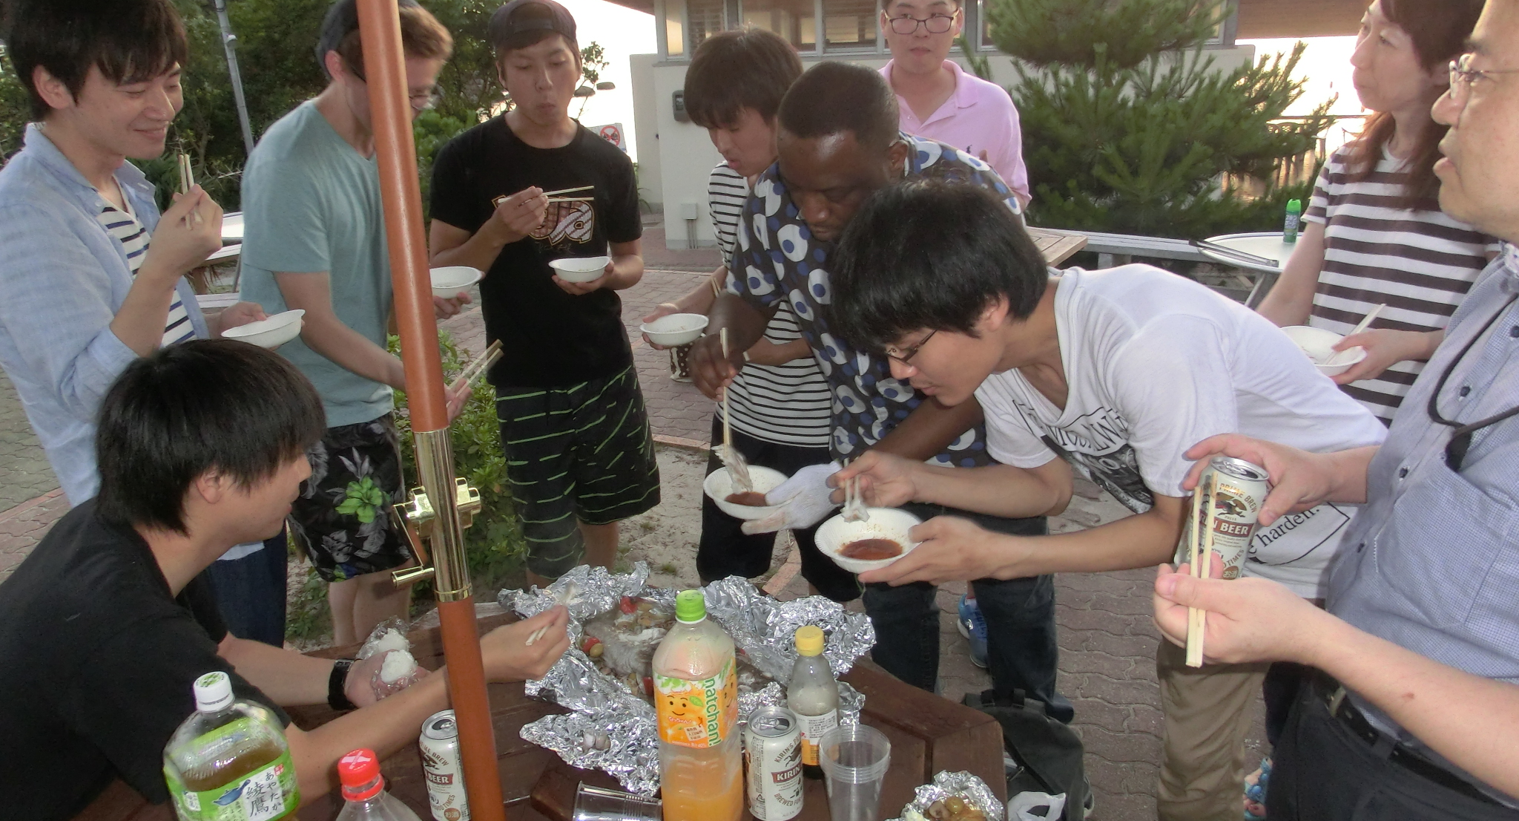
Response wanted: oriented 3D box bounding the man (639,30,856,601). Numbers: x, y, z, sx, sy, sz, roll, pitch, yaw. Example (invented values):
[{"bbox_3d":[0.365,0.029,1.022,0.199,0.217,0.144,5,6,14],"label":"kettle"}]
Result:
[{"bbox_3d":[0.059,0.051,2.152,0.500,1.600,0.450,6,20,23],"label":"man"}]

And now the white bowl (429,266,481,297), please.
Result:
[{"bbox_3d":[-0.631,-0.262,2.151,0.128,0.042,0.128,-2,19,1],"label":"white bowl"}]

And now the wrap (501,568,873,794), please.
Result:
[{"bbox_3d":[-0.148,0.353,1.494,0.600,0.100,0.440,2,19,12],"label":"wrap"}]

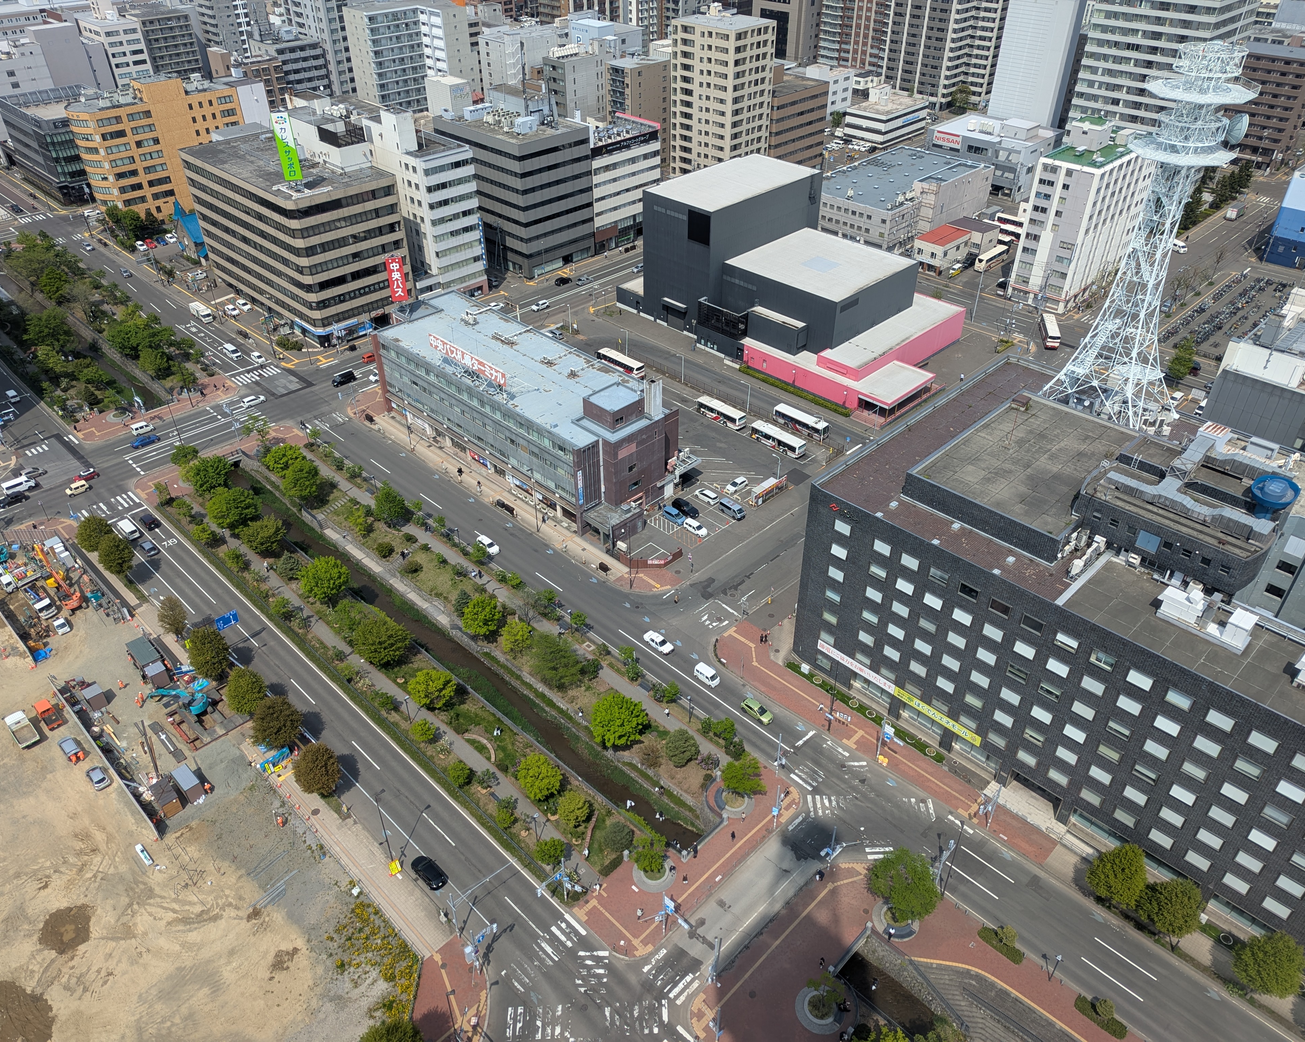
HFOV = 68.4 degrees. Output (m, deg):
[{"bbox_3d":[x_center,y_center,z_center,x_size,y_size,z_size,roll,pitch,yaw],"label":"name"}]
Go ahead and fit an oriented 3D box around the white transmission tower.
[{"bbox_3d":[58.889,-31.594,113.556,14.200,44.500,14.200,-31,46,-34],"label":"white transmission tower"}]

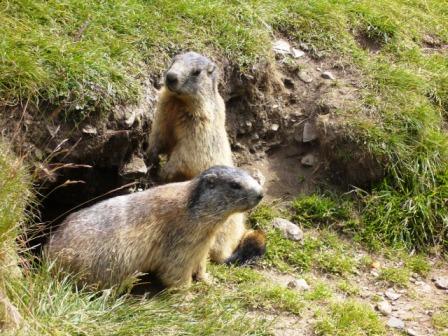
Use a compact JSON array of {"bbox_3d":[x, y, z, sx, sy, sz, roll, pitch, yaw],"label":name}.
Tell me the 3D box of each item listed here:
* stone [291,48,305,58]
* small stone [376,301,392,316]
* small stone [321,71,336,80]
[{"bbox_3d":[0.204,-0.313,3.720,0.034,0.020,0.029,0,20,0],"label":"stone"},{"bbox_3d":[0.321,0.280,2.710,0.028,0.023,0.027,0,20,0],"label":"small stone"},{"bbox_3d":[0.281,-0.248,3.650,0.040,0.019,0.032,0,20,0],"label":"small stone"}]

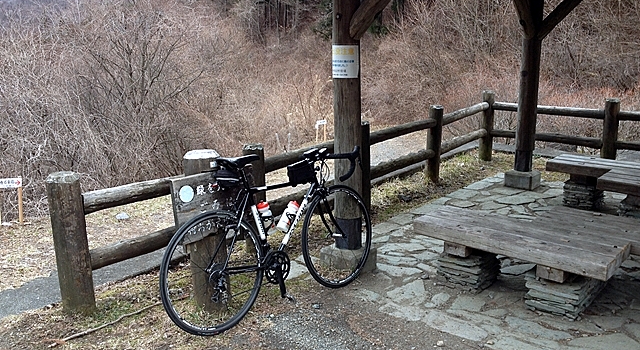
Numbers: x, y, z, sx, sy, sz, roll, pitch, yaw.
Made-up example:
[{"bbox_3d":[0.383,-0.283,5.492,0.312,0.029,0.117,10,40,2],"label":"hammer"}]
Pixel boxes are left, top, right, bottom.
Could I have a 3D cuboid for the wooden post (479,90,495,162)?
[{"bbox_3d":[1.992,-0.576,7.710,0.145,0.824,0.145,-1,13,0],"label":"wooden post"}]

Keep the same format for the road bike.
[{"bbox_3d":[-0.232,0.321,3.814,1.650,0.950,0.440,-11,10,-44],"label":"road bike"}]

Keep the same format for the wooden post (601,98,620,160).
[{"bbox_3d":[3.253,-0.457,7.240,0.160,0.765,0.160,-1,13,0],"label":"wooden post"}]

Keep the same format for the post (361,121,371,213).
[{"bbox_3d":[0.372,-0.048,5.635,0.150,0.808,0.150,-1,13,0],"label":"post"}]

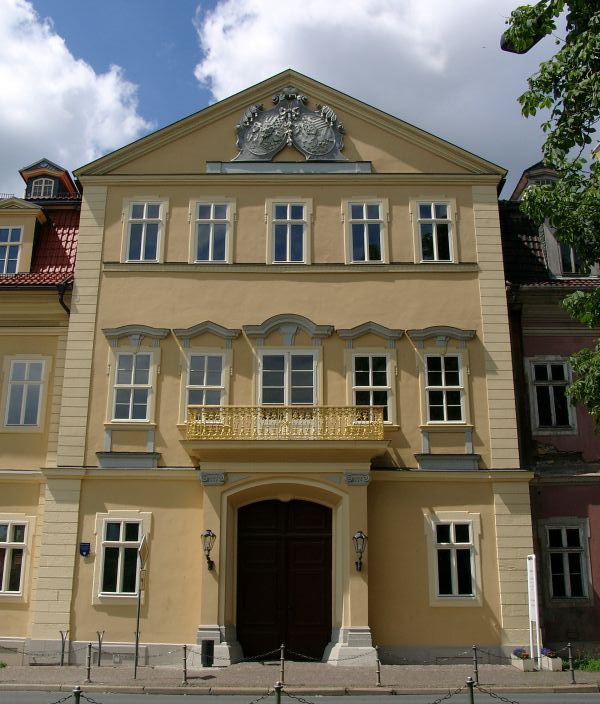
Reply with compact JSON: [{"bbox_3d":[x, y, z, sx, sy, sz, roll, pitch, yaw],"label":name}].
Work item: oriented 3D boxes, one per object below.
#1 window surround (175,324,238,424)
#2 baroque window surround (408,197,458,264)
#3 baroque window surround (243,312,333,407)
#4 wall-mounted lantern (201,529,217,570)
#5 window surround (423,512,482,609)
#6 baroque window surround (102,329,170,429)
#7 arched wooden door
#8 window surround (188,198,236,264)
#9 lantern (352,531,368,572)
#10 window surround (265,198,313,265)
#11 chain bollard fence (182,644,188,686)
[{"bbox_3d":[-2.679,0.642,22.563,1.997,3.059,0.440,0,-17,1],"label":"window surround"},{"bbox_3d":[4.241,-3.812,24.892,1.497,2.309,0.180,0,-16,1],"label":"baroque window surround"},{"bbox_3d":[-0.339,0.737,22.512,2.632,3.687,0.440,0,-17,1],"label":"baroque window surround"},{"bbox_3d":[-2.477,5.409,21.417,0.414,1.070,0.680,0,-16,1],"label":"wall-mounted lantern"},{"bbox_3d":[4.133,5.559,21.143,1.541,2.476,0.220,0,-17,1],"label":"window surround"},{"bbox_3d":[-4.731,0.701,22.564,1.987,2.939,0.440,0,-17,1],"label":"baroque window surround"},{"bbox_3d":[-0.428,6.455,22.503,2.707,4.450,0.150,0,-16,1],"label":"arched wooden door"},{"bbox_3d":[-2.672,-3.656,24.024,1.474,2.178,0.220,0,-17,1],"label":"window surround"},{"bbox_3d":[1.581,5.228,20.567,0.399,1.008,0.780,0,-17,1],"label":"lantern"},{"bbox_3d":[-0.332,-3.640,23.997,1.456,2.202,0.220,0,-17,1],"label":"window surround"},{"bbox_3d":[-2.424,6.688,16.778,0.106,0.830,0.130,0,-17,1],"label":"chain bollard fence"}]

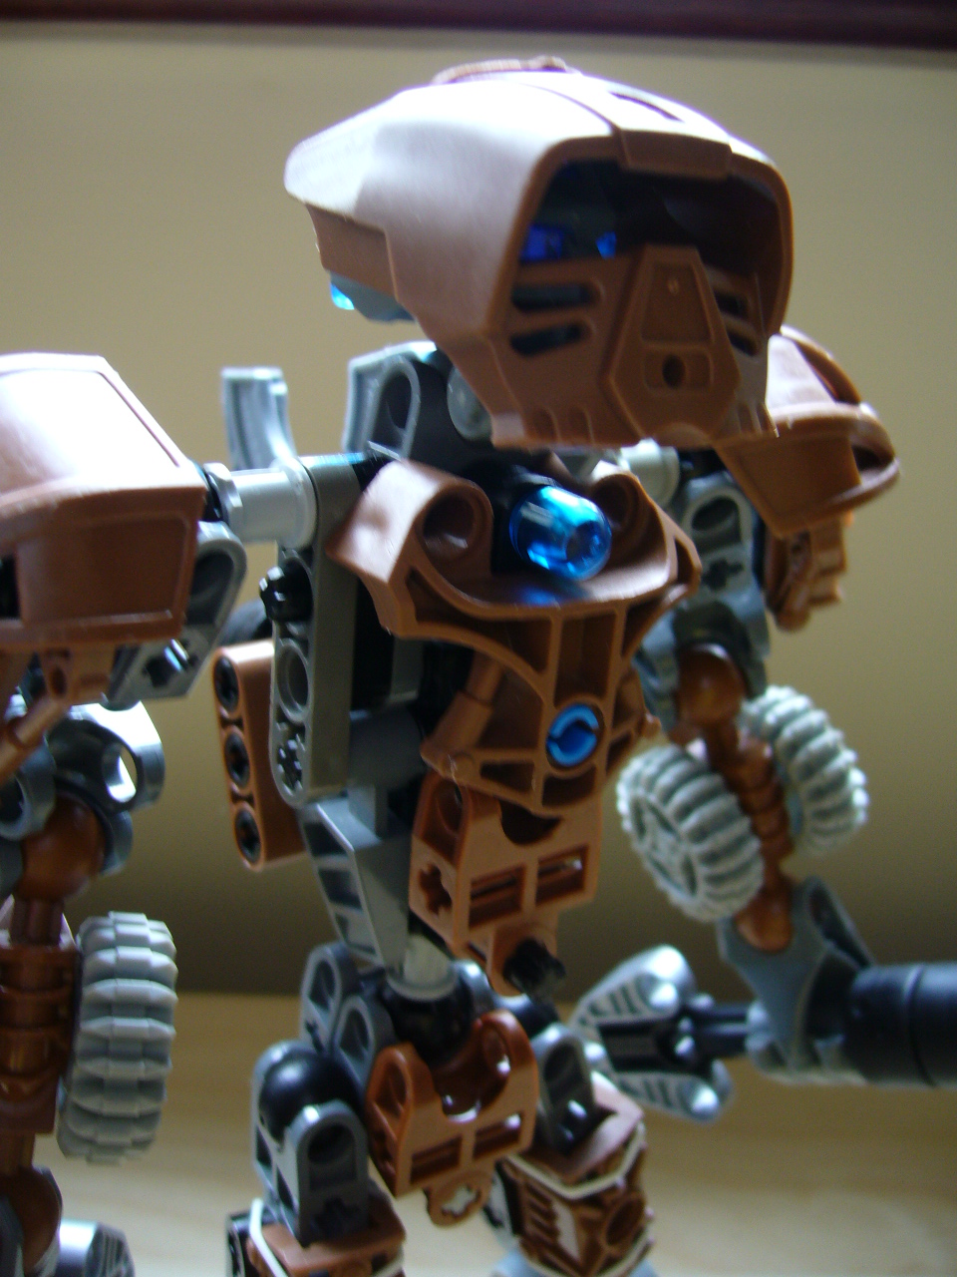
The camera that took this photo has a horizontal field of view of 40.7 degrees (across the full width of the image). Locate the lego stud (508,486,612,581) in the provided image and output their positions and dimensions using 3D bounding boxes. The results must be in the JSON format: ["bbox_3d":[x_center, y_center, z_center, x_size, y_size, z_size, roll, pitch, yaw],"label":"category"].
[{"bbox_3d":[0.008,-0.010,0.124,0.007,0.007,0.008,-6,22,-31],"label":"lego stud"}]

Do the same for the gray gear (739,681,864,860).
[{"bbox_3d":[0.041,0.017,0.167,0.009,0.022,0.022,-26,20,-15],"label":"gray gear"}]

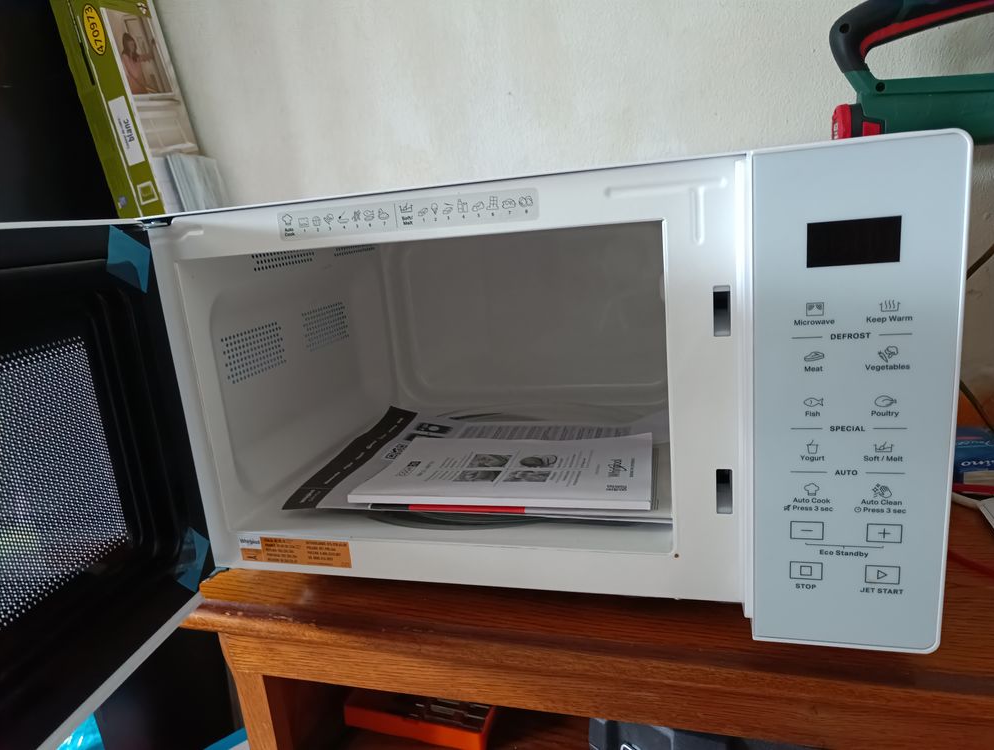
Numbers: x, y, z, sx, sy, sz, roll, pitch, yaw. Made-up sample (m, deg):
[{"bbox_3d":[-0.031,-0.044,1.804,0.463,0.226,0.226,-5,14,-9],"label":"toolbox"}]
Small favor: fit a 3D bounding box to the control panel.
[{"bbox_3d":[0.178,0.016,0.355,0.091,0.260,0.032,-1,14,17],"label":"control panel"}]

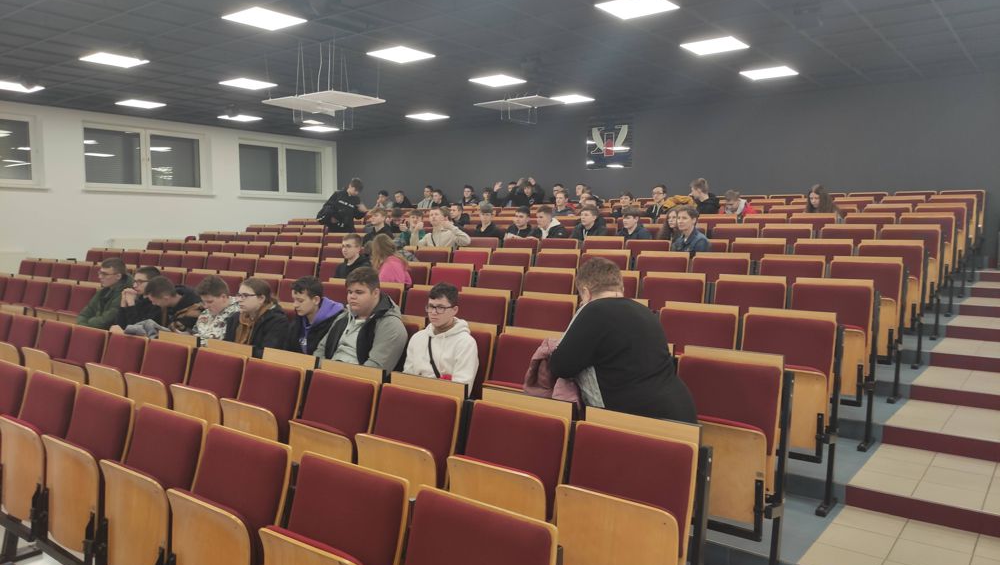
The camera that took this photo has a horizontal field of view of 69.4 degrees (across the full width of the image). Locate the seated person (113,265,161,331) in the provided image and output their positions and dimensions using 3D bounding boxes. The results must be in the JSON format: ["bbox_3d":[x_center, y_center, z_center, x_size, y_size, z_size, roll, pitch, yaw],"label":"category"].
[{"bbox_3d":[-2.888,0.518,5.716,0.760,1.250,0.520,-4,6,-44],"label":"seated person"}]

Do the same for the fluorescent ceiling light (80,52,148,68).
[{"bbox_3d":[-4.723,-2.741,8.864,0.600,0.060,0.600,4,6,38],"label":"fluorescent ceiling light"}]

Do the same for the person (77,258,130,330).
[{"bbox_3d":[-3.340,0.468,6.079,0.760,1.290,0.540,-4,6,-42],"label":"person"}]

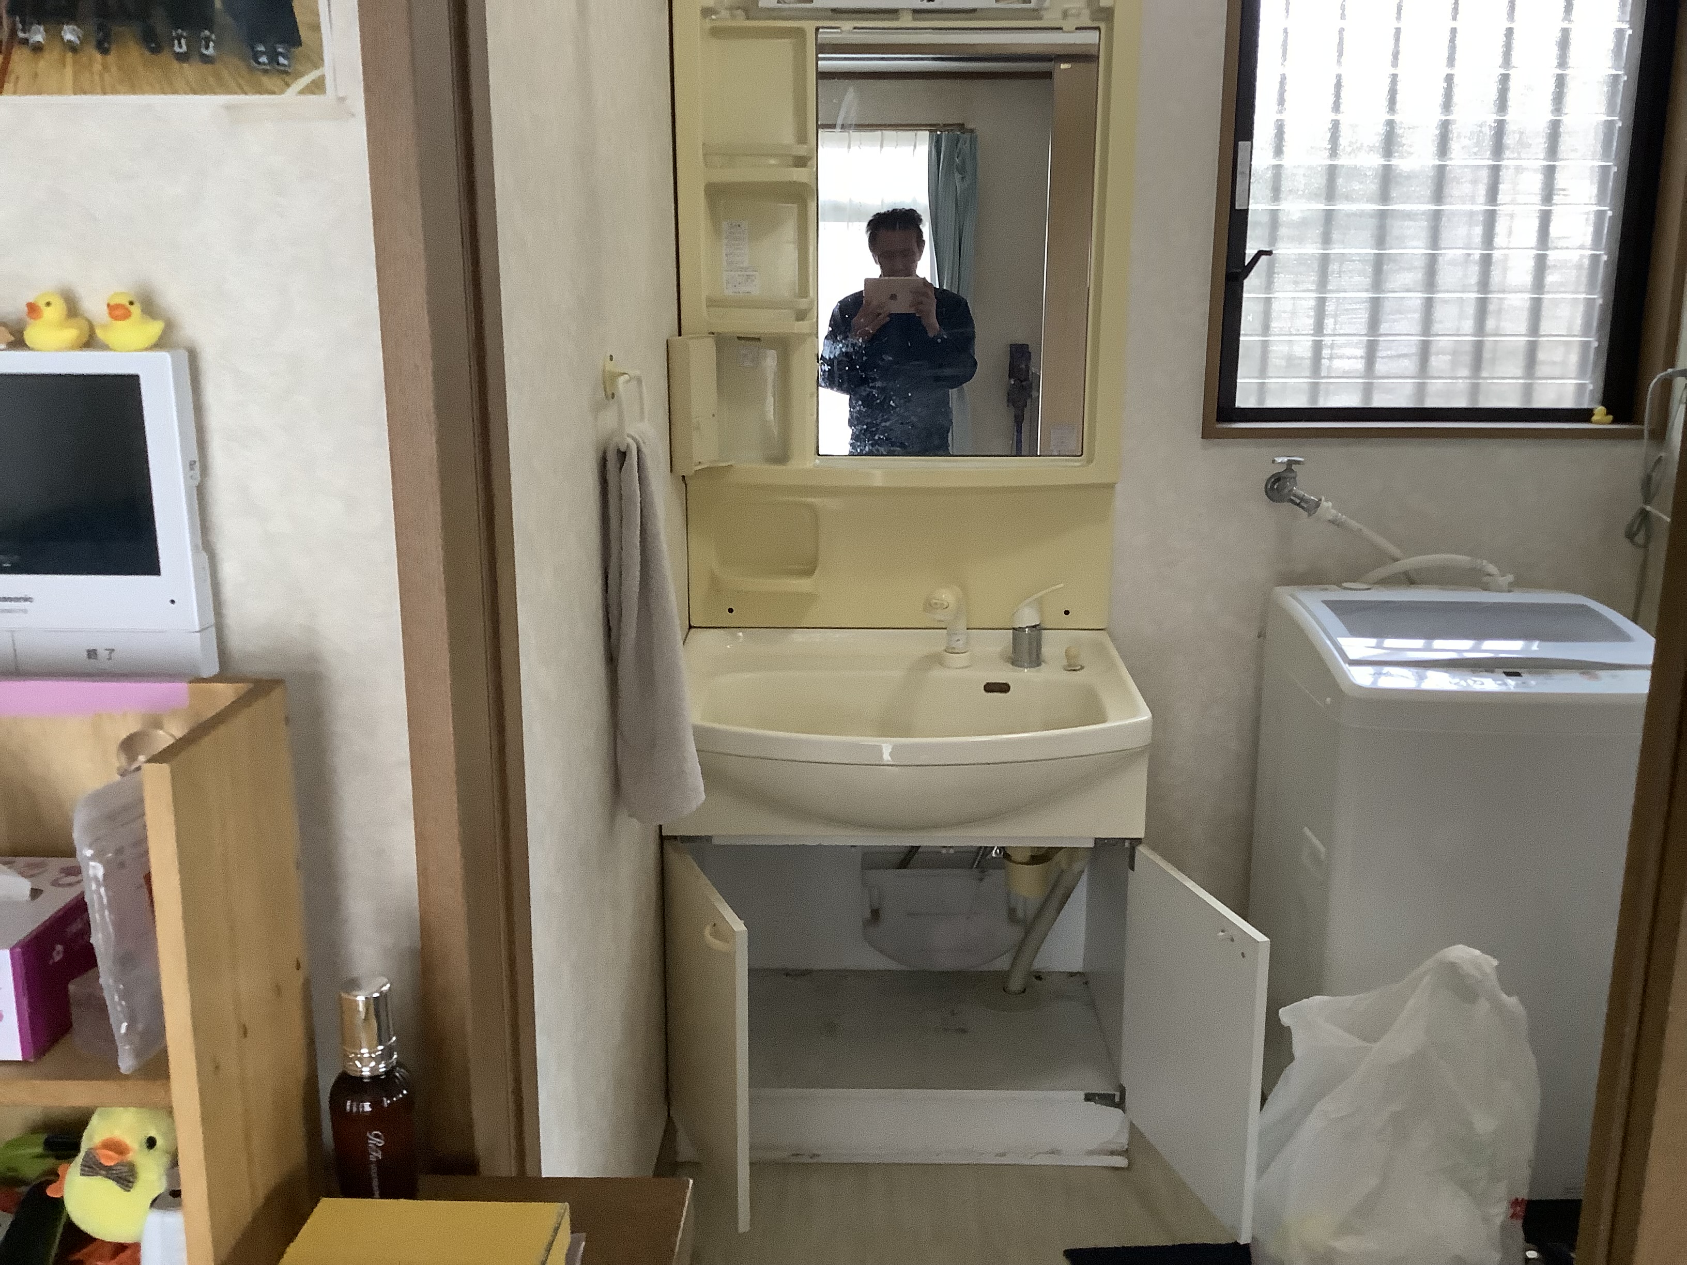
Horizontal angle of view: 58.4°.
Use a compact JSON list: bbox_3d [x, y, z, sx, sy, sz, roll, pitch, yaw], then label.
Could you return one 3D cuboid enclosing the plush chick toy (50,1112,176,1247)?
[{"bbox_3d":[-0.616,0.461,1.291,0.097,0.125,0.095,2,13,9],"label":"plush chick toy"}]

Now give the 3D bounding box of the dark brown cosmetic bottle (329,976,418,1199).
[{"bbox_3d":[-0.426,0.421,1.371,0.072,0.213,0.072,-4,14,-16],"label":"dark brown cosmetic bottle"}]

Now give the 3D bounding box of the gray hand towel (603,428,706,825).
[{"bbox_3d":[-0.235,0.004,1.968,0.110,0.530,0.210,0,13,1],"label":"gray hand towel"}]

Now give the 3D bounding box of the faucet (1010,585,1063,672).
[{"bbox_3d":[0.334,-0.014,2.611,0.092,0.138,0.062,0,13,1],"label":"faucet"}]

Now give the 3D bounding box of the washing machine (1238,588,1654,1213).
[{"bbox_3d":[0.966,0.406,2.437,0.525,0.885,0.490,0,13,1],"label":"washing machine"}]

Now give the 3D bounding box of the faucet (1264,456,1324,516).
[{"bbox_3d":[0.780,-0.252,2.614,0.100,0.102,0.085,0,13,1],"label":"faucet"}]

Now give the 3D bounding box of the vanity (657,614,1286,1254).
[{"bbox_3d":[0.144,0.464,2.422,0.860,0.785,0.810,0,13,1],"label":"vanity"}]

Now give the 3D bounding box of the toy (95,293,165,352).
[{"bbox_3d":[-0.584,-0.253,1.238,0.048,0.049,0.056,3,13,11],"label":"toy"}]

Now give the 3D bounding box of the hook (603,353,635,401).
[{"bbox_3d":[-0.275,-0.317,1.890,0.042,0.060,0.045,0,13,1],"label":"hook"}]

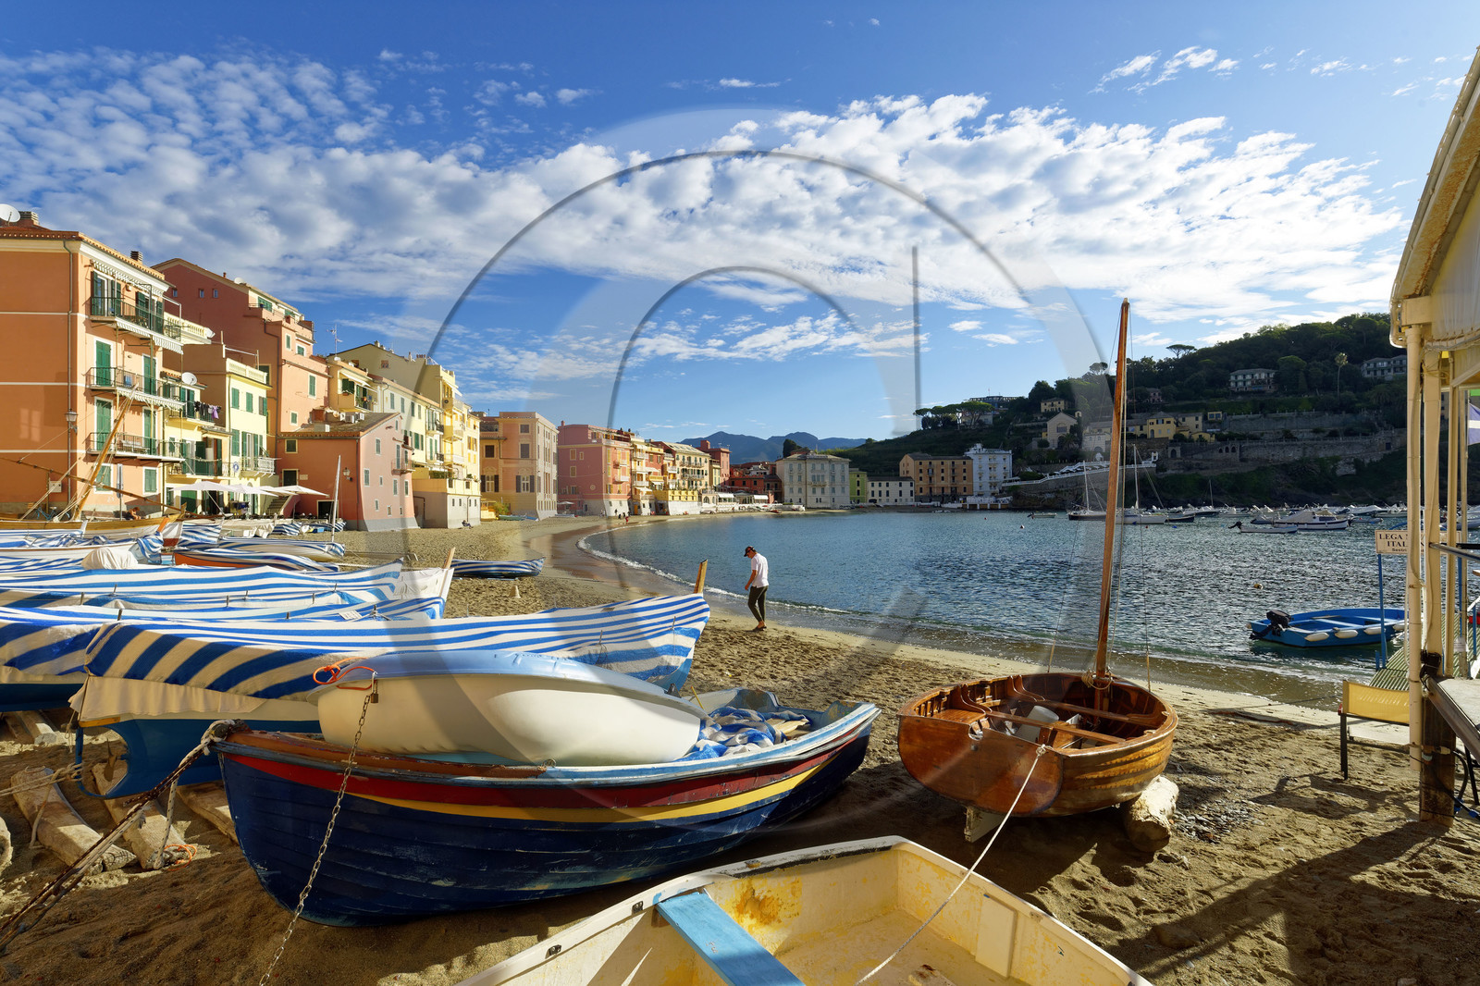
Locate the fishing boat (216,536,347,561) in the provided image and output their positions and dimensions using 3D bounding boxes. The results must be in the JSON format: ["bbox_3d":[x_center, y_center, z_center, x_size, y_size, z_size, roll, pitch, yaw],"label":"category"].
[{"bbox_3d":[-16.385,2.005,25.000,4.000,0.780,1.500,0,0,-16],"label":"fishing boat"}]

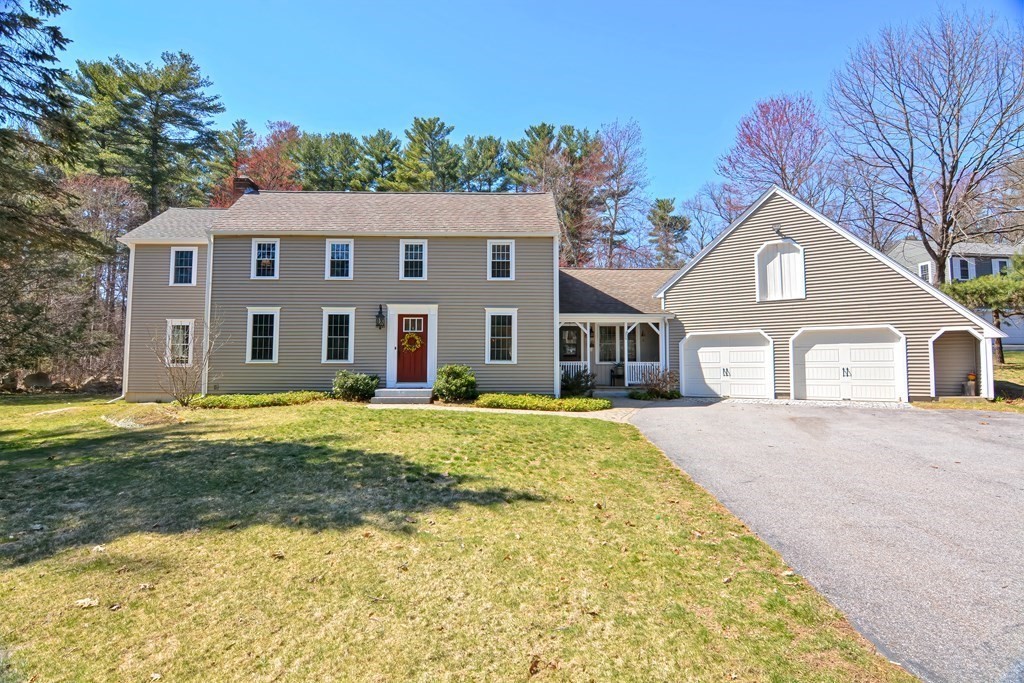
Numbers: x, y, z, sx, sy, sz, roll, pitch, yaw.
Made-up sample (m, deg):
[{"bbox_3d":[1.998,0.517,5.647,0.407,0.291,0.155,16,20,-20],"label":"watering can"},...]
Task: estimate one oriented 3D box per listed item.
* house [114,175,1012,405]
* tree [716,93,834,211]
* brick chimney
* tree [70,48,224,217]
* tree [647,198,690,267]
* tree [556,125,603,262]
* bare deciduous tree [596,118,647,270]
[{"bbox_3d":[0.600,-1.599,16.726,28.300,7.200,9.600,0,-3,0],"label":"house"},{"bbox_3d":[16.064,-6.991,27.469,7.000,16.650,7.000,0,-3,0],"label":"tree"},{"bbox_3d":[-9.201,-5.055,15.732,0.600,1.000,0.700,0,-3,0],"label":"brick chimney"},{"bbox_3d":[-23.992,-8.221,29.547,9.300,21.960,9.300,0,-3,0],"label":"tree"},{"bbox_3d":[14.686,-5.328,42.396,4.500,16.320,4.500,0,-3,0],"label":"tree"},{"bbox_3d":[5.608,-7.738,37.532,5.000,20.950,5.000,0,-3,0],"label":"tree"},{"bbox_3d":[8.855,-7.775,36.532,5.000,20.900,5.000,0,-3,0],"label":"bare deciduous tree"}]

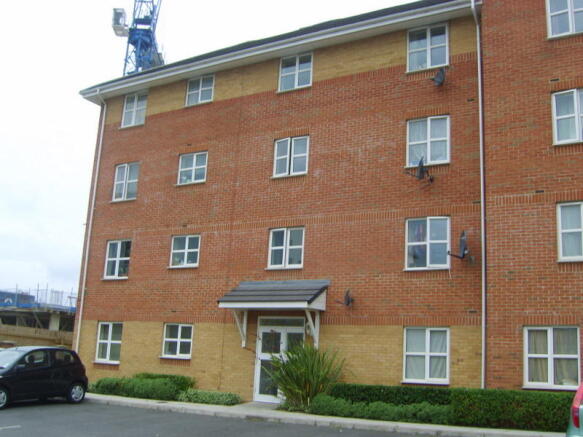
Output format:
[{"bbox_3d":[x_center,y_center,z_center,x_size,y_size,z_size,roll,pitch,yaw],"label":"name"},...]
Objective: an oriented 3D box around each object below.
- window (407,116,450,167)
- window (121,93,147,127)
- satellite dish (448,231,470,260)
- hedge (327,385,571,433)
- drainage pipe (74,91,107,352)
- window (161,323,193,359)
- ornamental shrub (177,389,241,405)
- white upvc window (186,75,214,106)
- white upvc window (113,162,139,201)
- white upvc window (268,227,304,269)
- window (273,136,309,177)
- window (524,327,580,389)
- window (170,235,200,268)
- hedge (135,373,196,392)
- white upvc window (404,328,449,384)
[{"bbox_3d":[3.489,-1.948,16.268,1.120,1.270,0.100,-5,-14,30],"label":"window"},{"bbox_3d":[-5.338,-3.701,21.955,1.120,1.220,0.100,-5,-14,30],"label":"window"},{"bbox_3d":[3.918,0.636,14.897,0.500,0.660,0.580,0,-12,12],"label":"satellite dish"},{"bbox_3d":[3.187,3.928,13.451,5.150,0.670,1.600,-5,-15,30],"label":"hedge"},{"bbox_3d":[-6.944,0.428,21.612,0.100,10.240,0.420,-5,-14,30],"label":"drainage pipe"},{"bbox_3d":[-3.362,3.634,18.906,1.123,1.017,0.120,-5,-15,30],"label":"window"},{"bbox_3d":[-1.993,4.498,16.129,1.550,0.280,0.800,-5,-15,30],"label":"ornamental shrub"},{"bbox_3d":[-2.970,-4.128,20.645,1.123,0.958,0.120,-5,-15,30],"label":"white upvc window"},{"bbox_3d":[-5.536,-1.230,21.453,1.098,1.292,0.120,-5,-15,30],"label":"white upvc window"},{"bbox_3d":[-0.139,0.824,17.679,1.141,1.162,0.120,-5,-15,30],"label":"white upvc window"},{"bbox_3d":[0.007,-1.748,18.295,1.120,1.130,0.100,-5,-14,30],"label":"window"},{"bbox_3d":[5.444,2.913,13.386,1.120,1.270,0.100,-5,-14,30],"label":"window"},{"bbox_3d":[-3.211,1.024,19.540,1.120,0.980,0.100,-5,-14,30],"label":"window"},{"bbox_3d":[-3.666,4.724,18.155,2.000,0.540,0.800,-5,-15,30],"label":"hedge"},{"bbox_3d":[3.190,3.229,15.060,1.140,1.306,0.120,-5,-15,30],"label":"white upvc window"}]

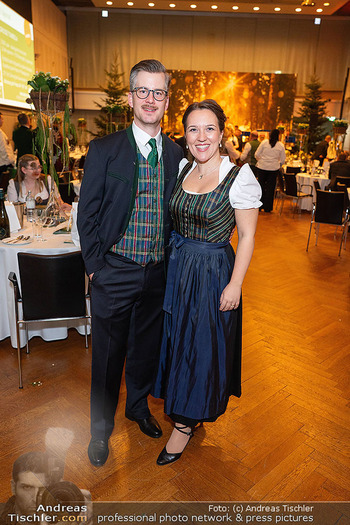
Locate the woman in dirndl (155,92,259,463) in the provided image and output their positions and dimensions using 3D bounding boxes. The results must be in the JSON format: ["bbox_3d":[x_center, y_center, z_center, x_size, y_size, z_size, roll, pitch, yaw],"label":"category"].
[{"bbox_3d":[0.120,0.140,2.009,0.470,1.710,0.410,8,18,19],"label":"woman in dirndl"}]

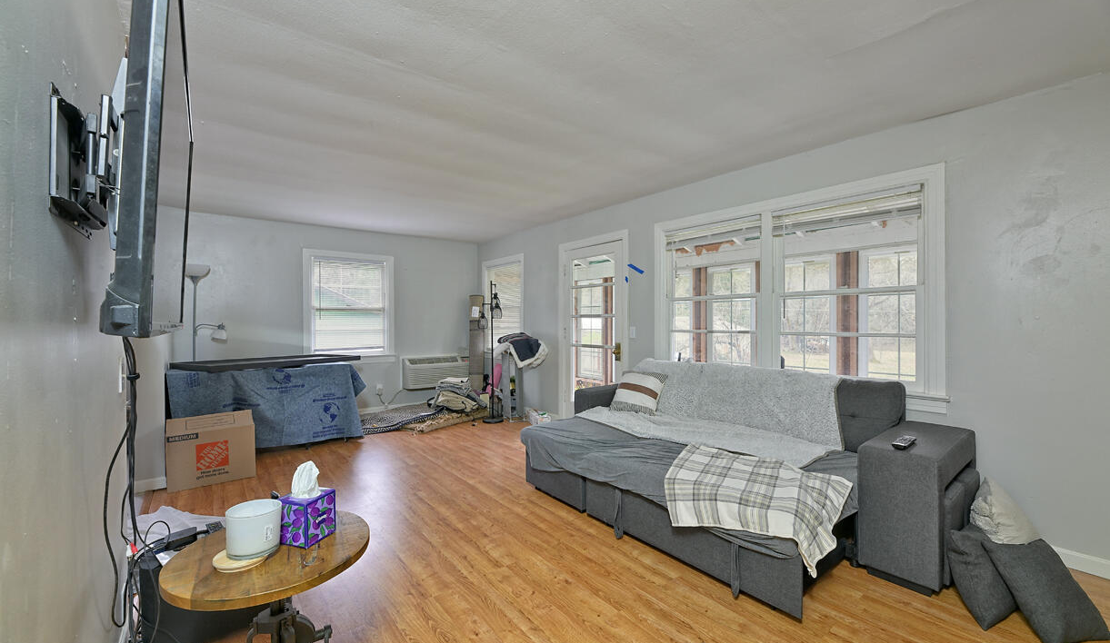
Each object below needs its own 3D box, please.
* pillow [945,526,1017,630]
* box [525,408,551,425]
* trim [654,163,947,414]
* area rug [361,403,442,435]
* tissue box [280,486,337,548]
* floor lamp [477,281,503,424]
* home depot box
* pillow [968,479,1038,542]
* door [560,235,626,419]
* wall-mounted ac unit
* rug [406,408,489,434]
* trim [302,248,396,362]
[{"bbox_3d":[1.897,1.073,1.865,0.400,0.380,0.130,4,-25,-28],"label":"pillow"},{"bbox_3d":[-0.185,1.165,5.160,0.170,0.130,0.300,0,0,-24],"label":"box"},{"bbox_3d":[1.614,-0.197,3.316,0.080,1.457,2.087,0,0,-39],"label":"trim"},{"bbox_3d":[-2.052,1.167,5.363,1.500,0.130,0.980,0,0,-39],"label":"area rug"},{"bbox_3d":[-0.740,0.584,1.293,0.103,0.127,0.107,0,0,17],"label":"tissue box"},{"bbox_3d":[-0.797,0.361,5.337,0.300,1.740,0.310,0,0,-8],"label":"floor lamp"},{"bbox_3d":[-2.723,1.024,3.444,0.530,0.440,0.400,0,0,-39],"label":"home depot box"},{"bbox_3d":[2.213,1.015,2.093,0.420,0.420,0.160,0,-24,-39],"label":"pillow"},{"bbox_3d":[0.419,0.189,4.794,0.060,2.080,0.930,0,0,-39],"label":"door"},{"bbox_3d":[-1.713,0.742,6.346,1.060,0.440,0.220,0,0,-39],"label":"wall-mounted ac unit"},{"bbox_3d":[-1.342,1.164,5.281,0.660,0.130,1.020,0,0,41],"label":"rug"},{"bbox_3d":[-2.597,-0.159,5.546,1.120,1.440,0.090,0,0,-39],"label":"trim"}]

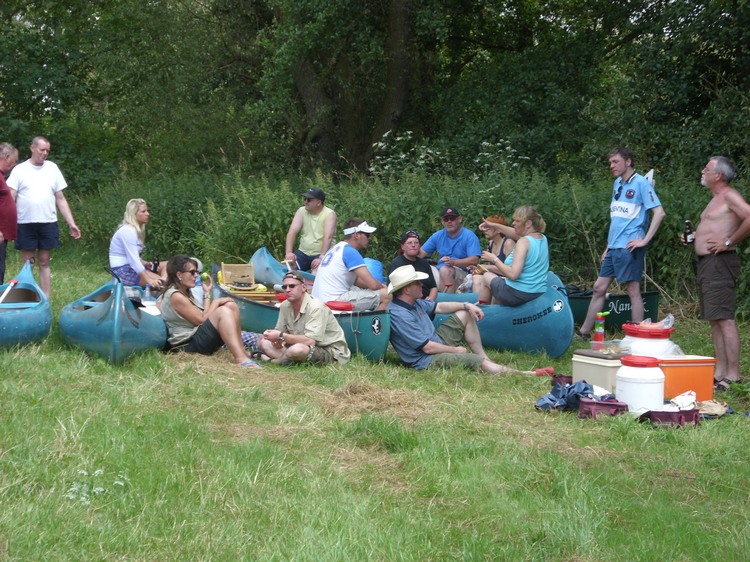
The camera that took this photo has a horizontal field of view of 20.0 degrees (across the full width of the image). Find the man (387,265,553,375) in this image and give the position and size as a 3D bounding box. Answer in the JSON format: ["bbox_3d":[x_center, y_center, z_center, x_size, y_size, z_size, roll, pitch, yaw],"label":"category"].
[{"bbox_3d":[0.759,0.306,17.050,1.300,0.860,0.620,1,5,12],"label":"man"}]

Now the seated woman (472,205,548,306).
[{"bbox_3d":[1.185,-0.021,18.300,0.740,1.220,0.520,2,5,19],"label":"seated woman"}]

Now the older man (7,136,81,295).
[{"bbox_3d":[-3.311,-0.574,21.200,0.740,1.770,0.400,-1,6,-9],"label":"older man"}]

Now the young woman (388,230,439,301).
[{"bbox_3d":[0.335,0.031,18.700,0.530,0.960,0.750,-2,6,-23],"label":"young woman"}]

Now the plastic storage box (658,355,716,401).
[{"bbox_3d":[2.220,0.715,15.400,0.450,0.330,0.290,-2,6,-17],"label":"plastic storage box"}]

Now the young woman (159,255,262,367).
[{"bbox_3d":[-1.356,0.245,17.600,0.880,0.870,0.460,3,7,31],"label":"young woman"}]

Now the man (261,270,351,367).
[{"bbox_3d":[-0.573,0.298,17.500,0.640,0.790,0.700,4,6,38],"label":"man"}]

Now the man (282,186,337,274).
[{"bbox_3d":[-0.646,-0.291,21.600,0.560,1.220,0.750,0,5,6],"label":"man"}]

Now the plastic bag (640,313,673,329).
[{"bbox_3d":[2.076,0.294,15.600,0.250,0.120,0.170,-1,6,-11],"label":"plastic bag"}]

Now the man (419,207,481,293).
[{"bbox_3d":[0.682,-0.123,19.300,0.620,1.150,0.800,1,6,7],"label":"man"}]

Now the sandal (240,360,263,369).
[{"bbox_3d":[-1.008,0.681,17.250,0.250,0.075,0.095,4,7,33],"label":"sandal"}]

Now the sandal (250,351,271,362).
[{"bbox_3d":[-0.937,0.626,17.600,0.260,0.095,0.100,3,7,30],"label":"sandal"}]

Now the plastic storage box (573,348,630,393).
[{"bbox_3d":[1.661,0.697,15.400,0.260,0.340,0.430,-4,7,-36],"label":"plastic storage box"}]

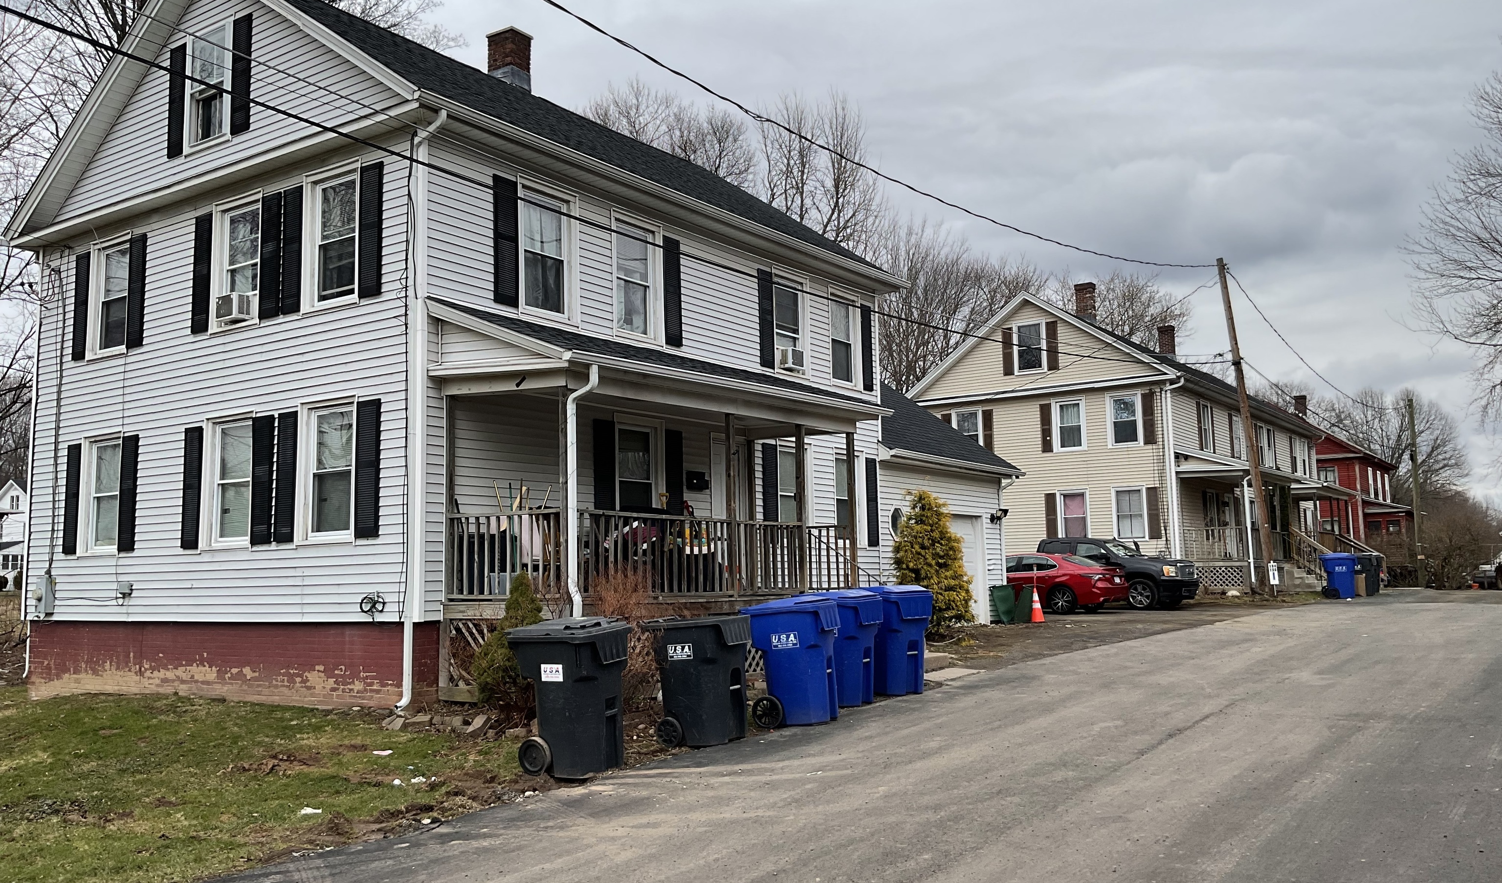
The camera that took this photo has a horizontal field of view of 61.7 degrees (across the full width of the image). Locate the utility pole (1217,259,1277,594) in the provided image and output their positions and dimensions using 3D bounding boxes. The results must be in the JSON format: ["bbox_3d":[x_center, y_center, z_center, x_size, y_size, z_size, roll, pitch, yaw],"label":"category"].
[{"bbox_3d":[12.966,-0.456,32.953,0.250,8.971,0.250,-9,-9,21],"label":"utility pole"}]

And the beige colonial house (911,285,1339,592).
[{"bbox_3d":[15.112,0.266,46.467,10.300,10.200,21.100,-6,-8,34],"label":"beige colonial house"}]

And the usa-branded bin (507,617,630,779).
[{"bbox_3d":[-1.420,2.034,9.959,0.850,1.140,0.660,-3,-5,12],"label":"usa-branded bin"}]

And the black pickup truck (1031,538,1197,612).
[{"bbox_3d":[9.176,3.600,34.276,5.700,1.870,2.030,-6,-9,39],"label":"black pickup truck"}]

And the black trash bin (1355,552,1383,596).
[{"bbox_3d":[16.540,3.634,34.294,0.850,1.140,0.660,-3,-5,8],"label":"black trash bin"}]

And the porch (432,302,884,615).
[{"bbox_3d":[-0.724,0.465,15.271,2.100,3.670,6.500,-6,-8,34],"label":"porch"}]

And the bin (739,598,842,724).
[{"bbox_3d":[0.404,2.098,11.979,0.850,1.140,0.660,-3,-5,14],"label":"bin"}]

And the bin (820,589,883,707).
[{"bbox_3d":[0.785,1.997,12.296,0.820,1.100,0.700,-4,-7,22],"label":"bin"}]

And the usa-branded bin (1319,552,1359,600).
[{"bbox_3d":[15.376,3.520,32.832,0.850,1.140,0.660,-3,-5,9],"label":"usa-branded bin"}]

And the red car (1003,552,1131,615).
[{"bbox_3d":[6.635,3.503,30.864,4.885,1.445,1.840,-6,-8,34],"label":"red car"}]

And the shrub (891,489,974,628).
[{"bbox_3d":[2.909,1.939,20.333,1.350,2.336,1.350,-1,-7,0],"label":"shrub"}]

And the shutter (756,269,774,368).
[{"bbox_3d":[0.255,-1.835,18.839,0.040,1.475,0.390,-6,-8,34],"label":"shutter"}]

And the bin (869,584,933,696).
[{"bbox_3d":[1.372,2.079,13.196,0.820,1.100,0.700,-5,-8,31],"label":"bin"}]

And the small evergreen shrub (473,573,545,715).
[{"bbox_3d":[-2.248,1.908,11.977,0.820,1.354,0.820,-1,-7,0],"label":"small evergreen shrub"}]

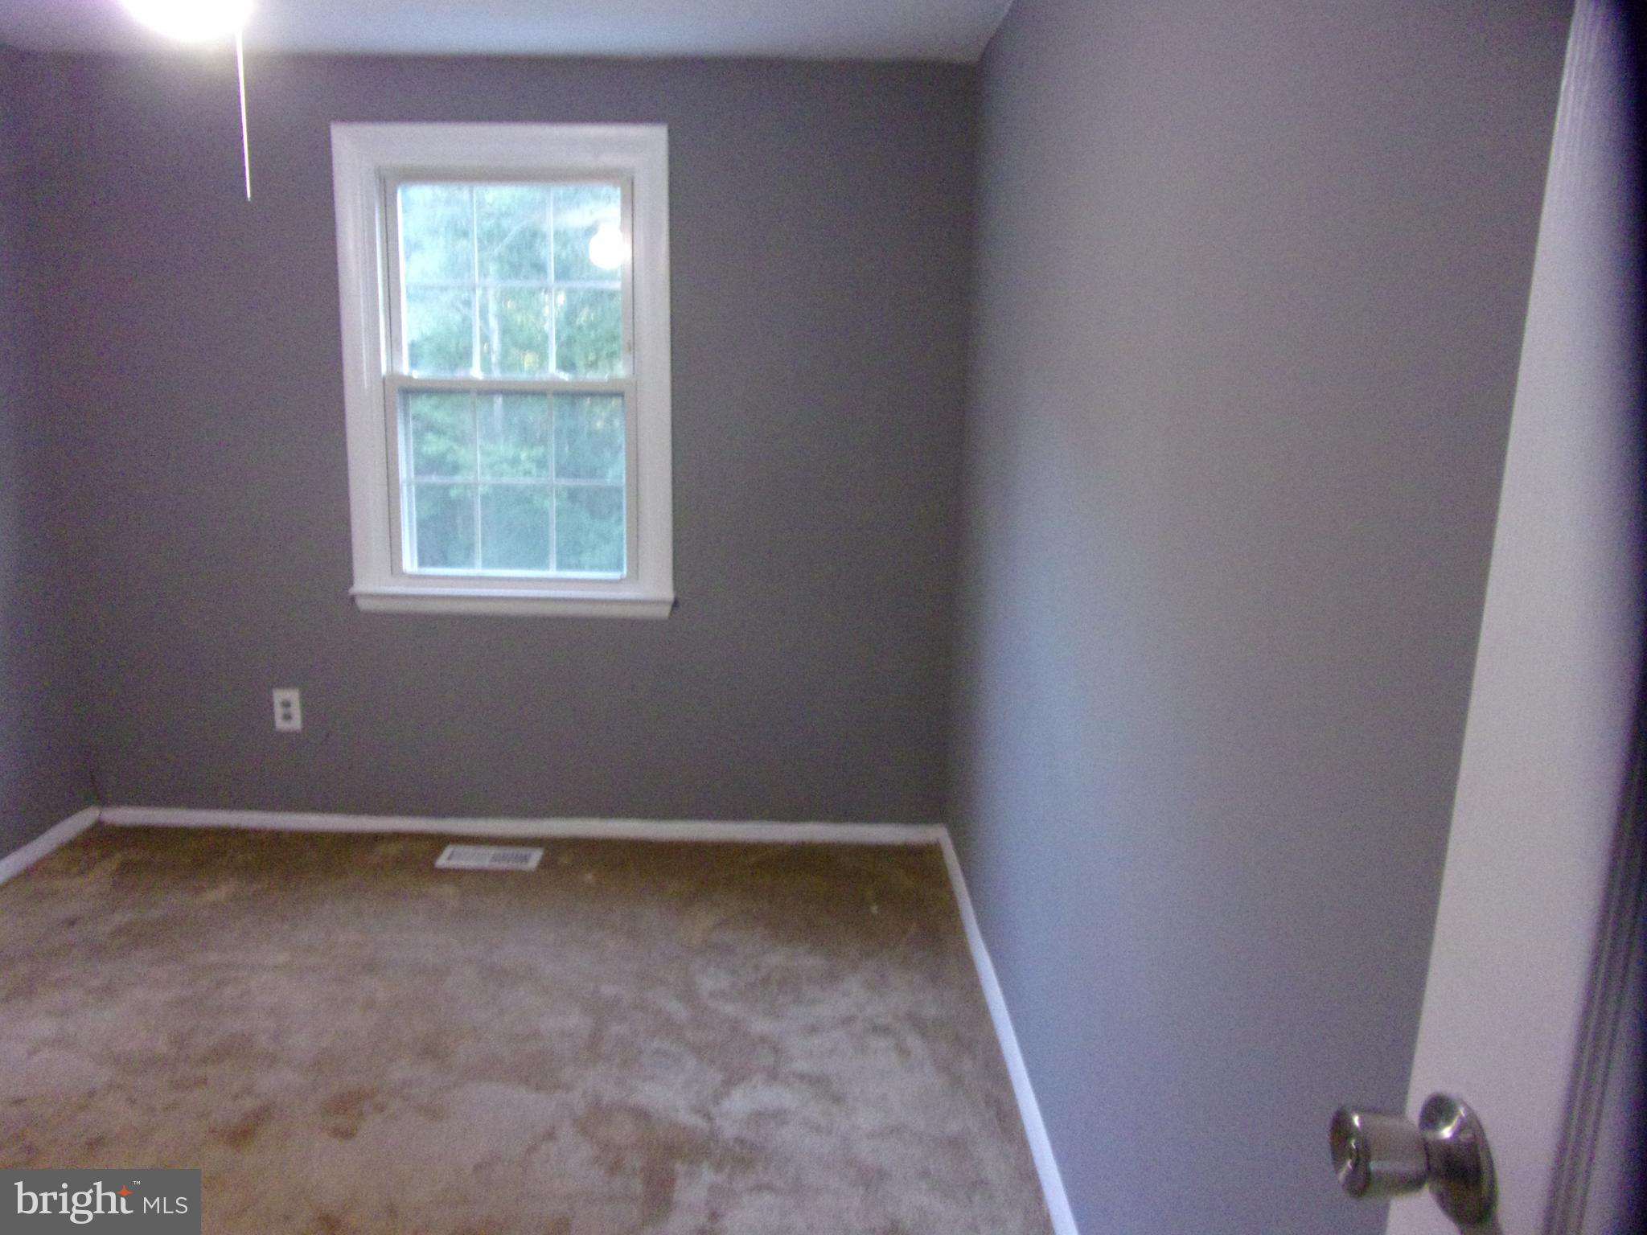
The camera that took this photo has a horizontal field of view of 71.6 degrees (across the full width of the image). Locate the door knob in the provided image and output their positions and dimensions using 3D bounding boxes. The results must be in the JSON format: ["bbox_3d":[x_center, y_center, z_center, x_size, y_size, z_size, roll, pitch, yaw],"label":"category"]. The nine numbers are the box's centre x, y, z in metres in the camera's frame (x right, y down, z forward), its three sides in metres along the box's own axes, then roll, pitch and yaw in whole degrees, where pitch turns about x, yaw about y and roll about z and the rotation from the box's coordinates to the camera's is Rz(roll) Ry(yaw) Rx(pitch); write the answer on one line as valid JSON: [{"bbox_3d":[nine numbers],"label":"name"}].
[{"bbox_3d":[0.308,0.286,0.607,0.063,0.065,0.065,2,12,3],"label":"door knob"}]

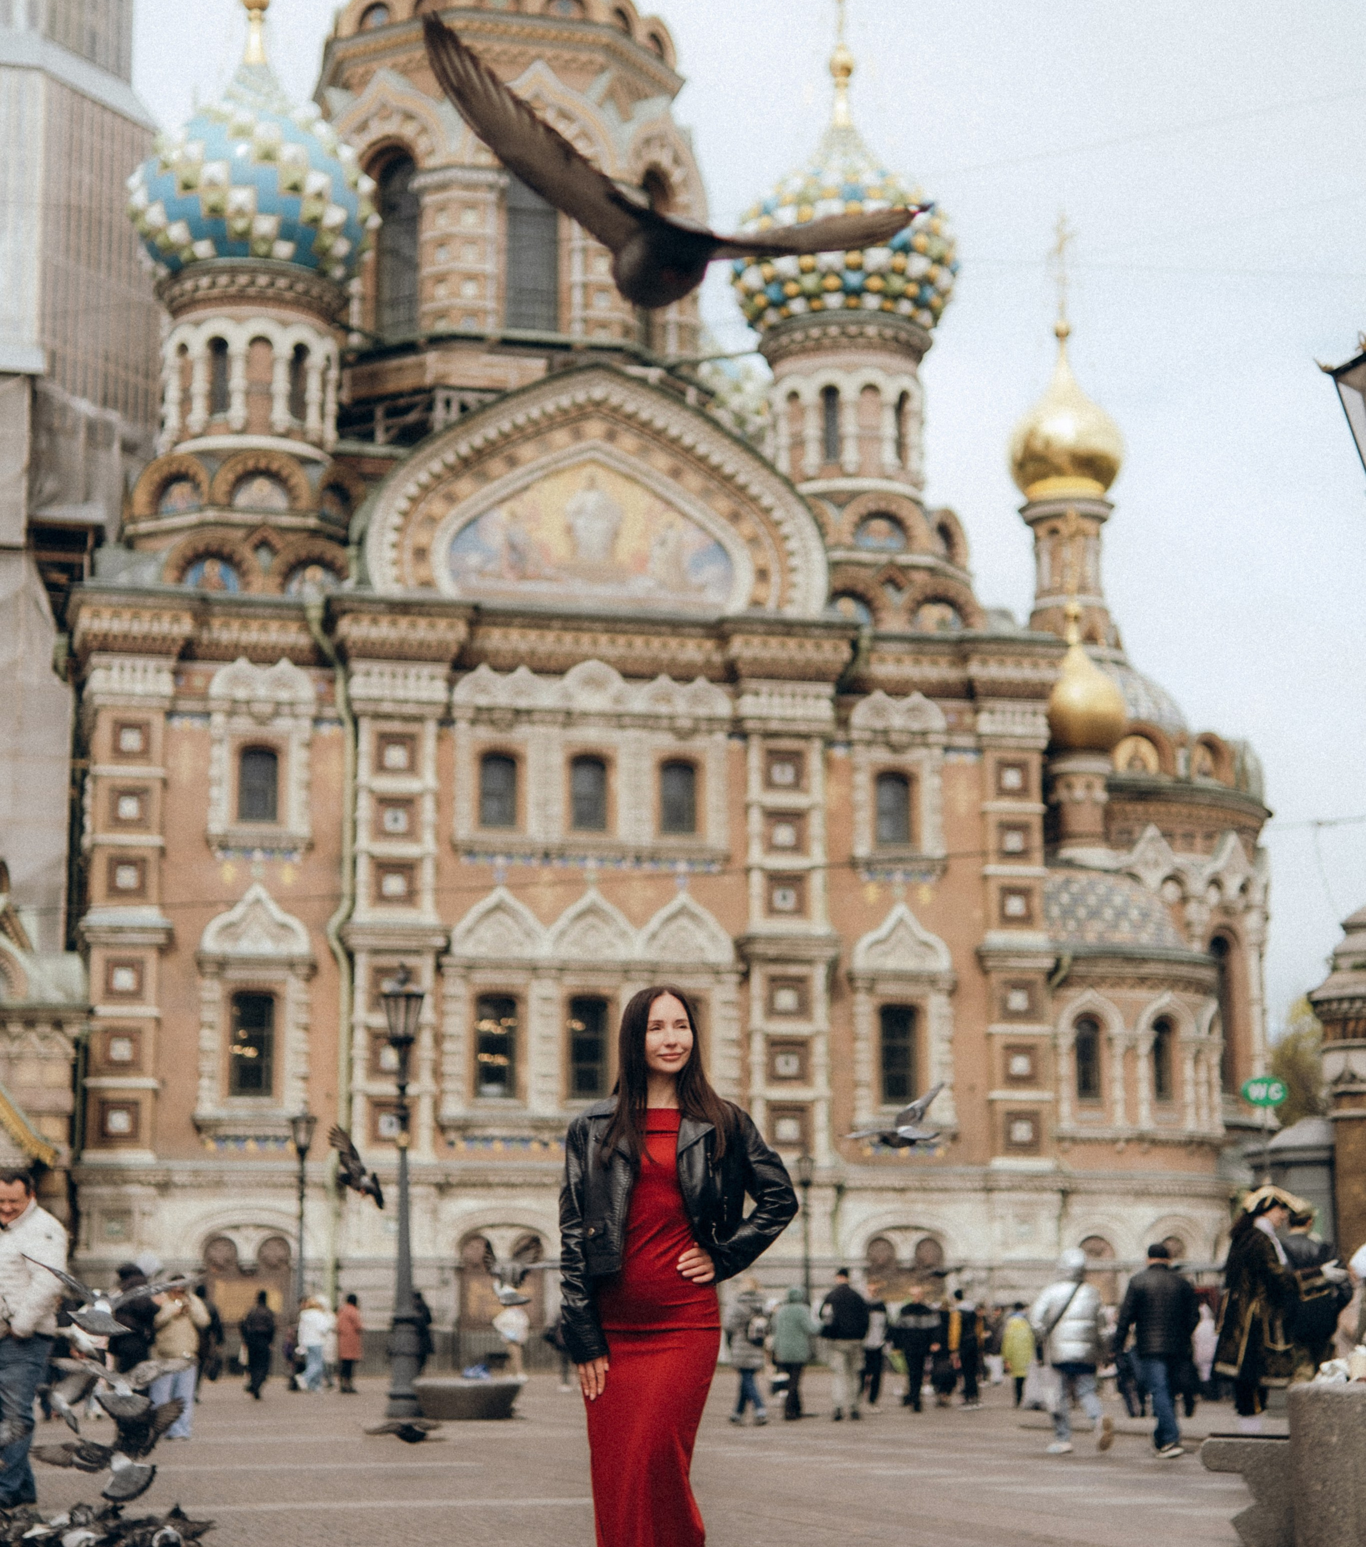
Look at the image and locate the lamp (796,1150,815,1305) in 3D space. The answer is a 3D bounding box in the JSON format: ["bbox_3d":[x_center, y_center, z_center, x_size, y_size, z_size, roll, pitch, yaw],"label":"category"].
[{"bbox_3d":[3.013,11.982,70.004,0.420,5.291,0.420,3,-12,-16],"label":"lamp"}]

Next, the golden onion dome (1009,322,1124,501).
[{"bbox_3d":[13.861,-13.138,102.728,4.105,6.578,4.105,0,-11,0],"label":"golden onion dome"}]

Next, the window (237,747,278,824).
[{"bbox_3d":[-11.319,0.338,75.670,1.060,2.077,0.300,3,-12,-16],"label":"window"}]

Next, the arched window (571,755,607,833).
[{"bbox_3d":[-2.759,0.581,83.092,1.145,2.285,0.300,2,-12,-13],"label":"arched window"}]

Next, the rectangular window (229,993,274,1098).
[{"bbox_3d":[-11.852,7.451,78.145,1.266,2.901,0.350,2,-11,-13],"label":"rectangular window"}]

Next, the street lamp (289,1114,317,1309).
[{"bbox_3d":[-7.278,9.089,54.504,0.520,5.309,0.520,2,-11,-13],"label":"street lamp"}]

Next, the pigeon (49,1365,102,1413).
[{"bbox_3d":[-2.702,2.754,12.600,0.250,0.220,0.270,7,-13,-33],"label":"pigeon"}]

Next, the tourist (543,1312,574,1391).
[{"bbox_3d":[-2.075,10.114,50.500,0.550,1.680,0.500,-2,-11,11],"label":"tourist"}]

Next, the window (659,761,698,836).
[{"bbox_3d":[-0.160,0.683,78.833,1.105,2.120,0.300,3,-12,-16],"label":"window"}]

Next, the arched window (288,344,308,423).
[{"bbox_3d":[-10.831,-10.944,80.031,0.300,2.139,0.654,-11,-15,43],"label":"arched window"}]

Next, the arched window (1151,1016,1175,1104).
[{"bbox_3d":[14.561,8.684,86.242,0.893,2.675,0.350,6,-13,-31],"label":"arched window"}]

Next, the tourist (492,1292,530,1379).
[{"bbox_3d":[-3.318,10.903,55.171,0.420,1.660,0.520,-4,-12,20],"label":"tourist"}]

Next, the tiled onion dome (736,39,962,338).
[{"bbox_3d":[5.339,-18.898,94.258,7.427,11.067,7.427,0,-11,0],"label":"tiled onion dome"}]

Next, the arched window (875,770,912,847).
[{"bbox_3d":[6.306,1.052,85.213,1.155,2.294,0.300,2,-12,-13],"label":"arched window"}]

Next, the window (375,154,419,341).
[{"bbox_3d":[-9.795,-18.098,97.508,1.857,6.882,0.400,-7,-13,31],"label":"window"}]

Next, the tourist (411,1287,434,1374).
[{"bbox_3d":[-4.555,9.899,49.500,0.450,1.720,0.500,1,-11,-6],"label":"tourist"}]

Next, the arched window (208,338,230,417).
[{"bbox_3d":[-12.962,-11.040,79.424,0.598,2.223,0.300,-3,-11,14],"label":"arched window"}]

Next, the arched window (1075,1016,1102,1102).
[{"bbox_3d":[12.147,8.550,85.145,0.869,2.587,0.350,2,-11,-13],"label":"arched window"}]

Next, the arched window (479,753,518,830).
[{"bbox_3d":[-5.361,0.507,82.471,1.175,2.220,0.300,2,-12,-13],"label":"arched window"}]

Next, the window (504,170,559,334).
[{"bbox_3d":[-5.148,-18.073,96.805,1.825,6.458,0.400,2,-12,-13],"label":"window"}]

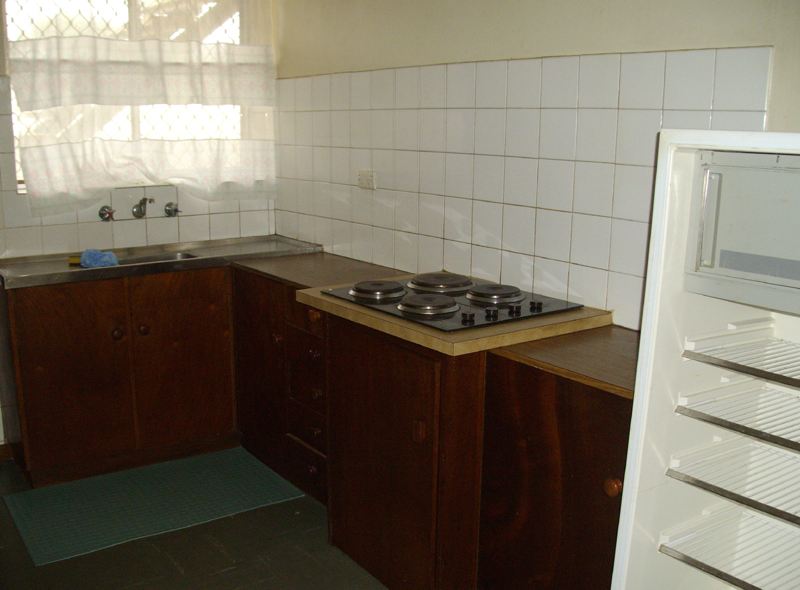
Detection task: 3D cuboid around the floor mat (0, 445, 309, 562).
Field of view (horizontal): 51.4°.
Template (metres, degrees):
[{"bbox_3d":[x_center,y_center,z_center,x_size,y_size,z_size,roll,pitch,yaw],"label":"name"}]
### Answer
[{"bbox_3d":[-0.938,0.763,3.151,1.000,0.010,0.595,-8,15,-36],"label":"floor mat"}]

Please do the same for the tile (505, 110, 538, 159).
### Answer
[{"bbox_3d":[0.393,-0.509,2.640,0.010,0.151,0.150,-8,15,-36],"label":"tile"}]

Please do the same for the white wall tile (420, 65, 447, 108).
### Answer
[{"bbox_3d":[0.123,-0.747,3.002,0.010,0.152,0.152,-8,14,-35],"label":"white wall tile"}]

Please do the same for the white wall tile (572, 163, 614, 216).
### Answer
[{"bbox_3d":[0.567,-0.309,2.419,0.008,0.151,0.151,-8,15,-36],"label":"white wall tile"}]

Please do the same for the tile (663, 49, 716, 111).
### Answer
[{"bbox_3d":[0.716,-0.529,2.052,0.010,0.148,0.148,-8,14,-35],"label":"tile"}]

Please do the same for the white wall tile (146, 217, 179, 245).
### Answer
[{"bbox_3d":[-1.047,-0.279,3.685,0.150,0.131,0.010,-8,15,-36],"label":"white wall tile"}]

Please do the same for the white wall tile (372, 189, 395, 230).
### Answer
[{"bbox_3d":[-0.068,-0.339,3.247,0.010,0.150,0.150,-8,14,-35],"label":"white wall tile"}]

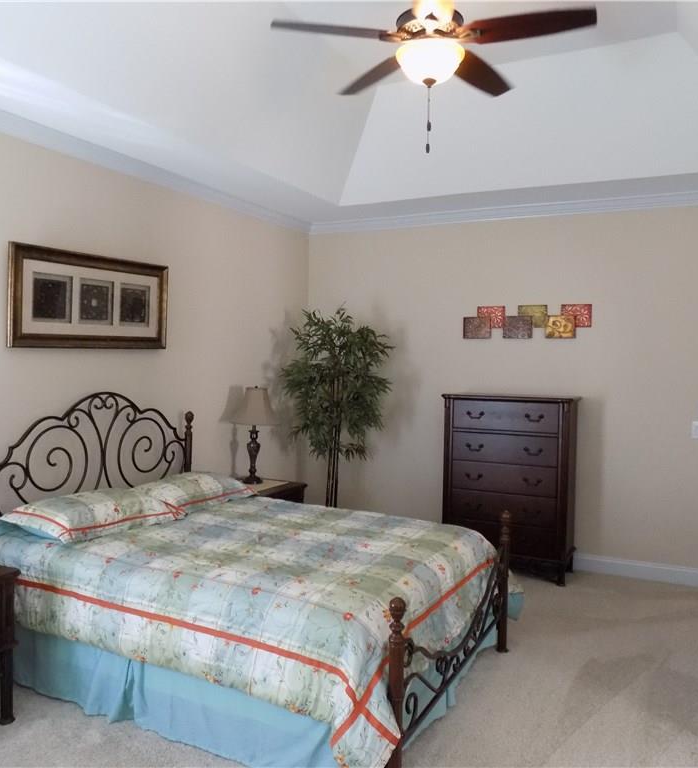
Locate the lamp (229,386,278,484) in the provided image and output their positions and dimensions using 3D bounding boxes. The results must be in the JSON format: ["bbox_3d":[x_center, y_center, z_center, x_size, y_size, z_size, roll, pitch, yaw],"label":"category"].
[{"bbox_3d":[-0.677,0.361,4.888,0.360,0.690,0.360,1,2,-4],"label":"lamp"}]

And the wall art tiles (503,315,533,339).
[{"bbox_3d":[1.307,-0.438,5.279,0.227,0.176,0.025,2,3,25],"label":"wall art tiles"}]

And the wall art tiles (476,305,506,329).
[{"bbox_3d":[1.128,-0.527,5.389,0.222,0.175,0.025,2,2,26],"label":"wall art tiles"}]

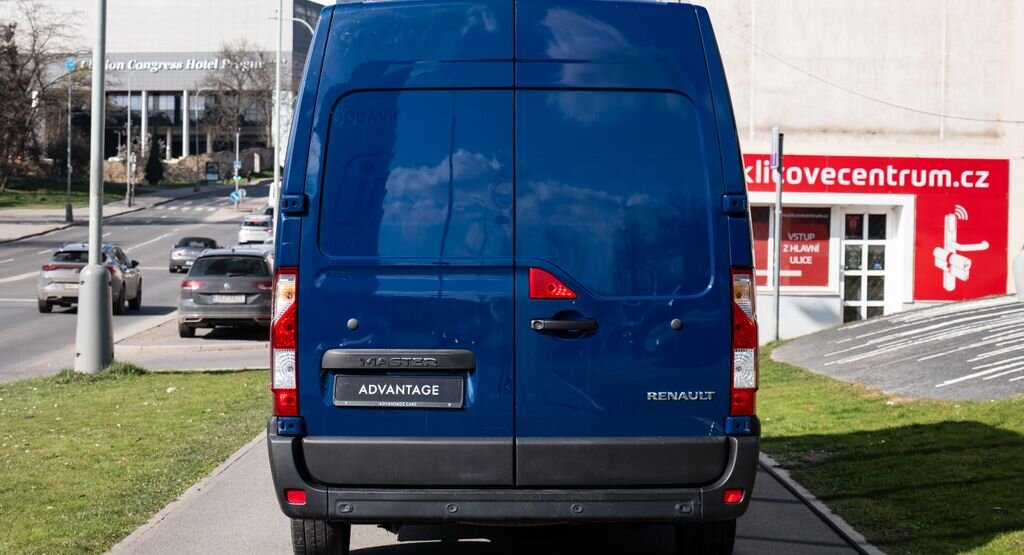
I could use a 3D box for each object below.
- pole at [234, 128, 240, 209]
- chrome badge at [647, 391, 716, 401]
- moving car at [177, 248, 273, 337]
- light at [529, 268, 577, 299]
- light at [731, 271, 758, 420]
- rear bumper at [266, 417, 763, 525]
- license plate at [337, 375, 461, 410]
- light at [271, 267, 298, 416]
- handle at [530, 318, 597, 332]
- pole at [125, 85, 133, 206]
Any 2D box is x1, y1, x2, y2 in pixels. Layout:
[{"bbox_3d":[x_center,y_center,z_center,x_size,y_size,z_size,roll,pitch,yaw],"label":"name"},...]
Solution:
[{"bbox_3d":[-19.621,-7.791,122.000,0.200,5.700,0.200,1,1,0],"label":"pole"},{"bbox_3d":[0.698,0.488,7.030,0.283,0.037,0.012,0,1,0],"label":"chrome badge"},{"bbox_3d":[-4.530,0.225,30.000,1.840,1.520,4.650,1,1,2],"label":"moving car"},{"bbox_3d":[0.170,0.027,7.060,0.200,0.133,0.030,0,1,0],"label":"light"},{"bbox_3d":[0.967,0.268,7.100,0.120,0.620,0.130,0,1,0],"label":"light"},{"bbox_3d":[0.006,0.790,7.100,2.050,0.440,0.360,0,1,0],"label":"rear bumper"},{"bbox_3d":[-0.463,0.468,7.000,0.530,0.130,0.020,0,1,0],"label":"license plate"},{"bbox_3d":[-0.946,0.266,7.100,0.120,0.620,0.130,0,1,0],"label":"light"},{"bbox_3d":[0.215,0.199,7.000,0.275,0.053,0.055,0,1,0],"label":"handle"},{"bbox_3d":[-26.254,-9.049,117.000,0.220,8.500,0.220,1,1,0],"label":"pole"}]

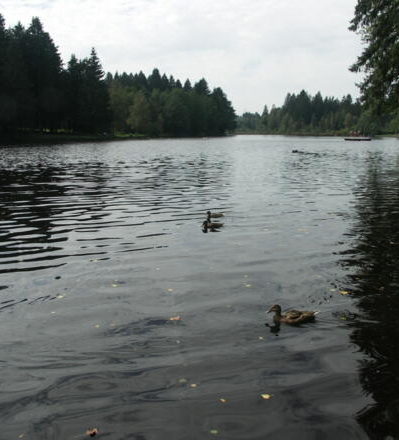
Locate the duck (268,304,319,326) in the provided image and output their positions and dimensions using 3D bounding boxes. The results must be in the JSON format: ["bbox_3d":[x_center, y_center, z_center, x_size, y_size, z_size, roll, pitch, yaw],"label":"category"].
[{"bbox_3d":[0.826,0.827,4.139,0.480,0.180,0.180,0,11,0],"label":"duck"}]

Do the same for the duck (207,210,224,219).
[{"bbox_3d":[0.334,-0.093,9.169,0.430,0.165,0.170,0,11,0],"label":"duck"}]

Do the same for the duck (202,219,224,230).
[{"bbox_3d":[0.239,0.095,8.211,0.460,0.165,0.170,-2,11,-10],"label":"duck"}]

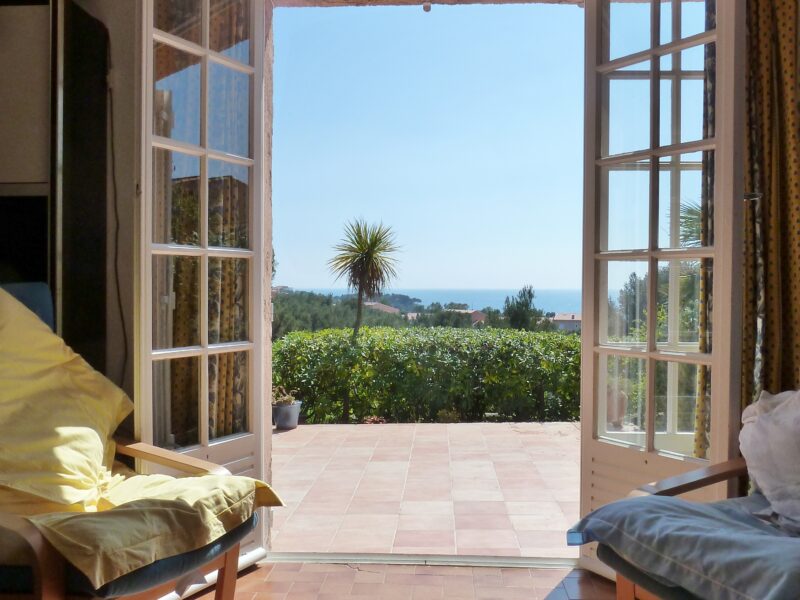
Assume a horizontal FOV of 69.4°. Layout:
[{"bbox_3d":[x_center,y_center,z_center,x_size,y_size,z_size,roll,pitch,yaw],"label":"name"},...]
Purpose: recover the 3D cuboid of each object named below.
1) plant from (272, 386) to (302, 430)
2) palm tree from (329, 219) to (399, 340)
[{"bbox_3d":[-0.943,0.897,4.800,0.270,0.350,0.270,0,1,0],"label":"plant"},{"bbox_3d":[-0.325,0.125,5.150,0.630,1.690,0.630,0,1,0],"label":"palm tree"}]

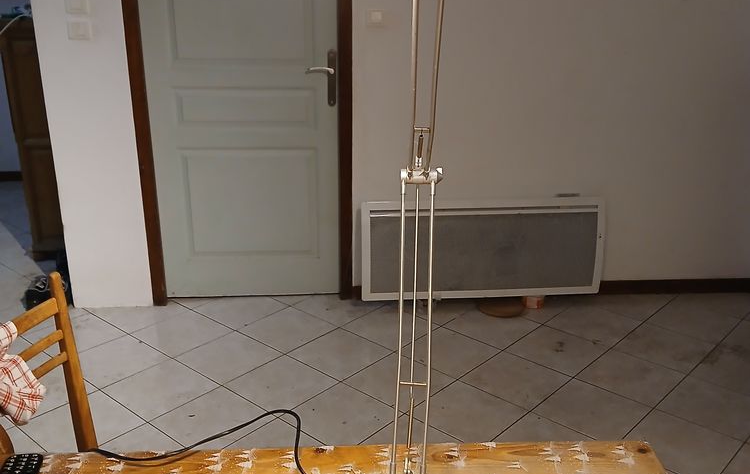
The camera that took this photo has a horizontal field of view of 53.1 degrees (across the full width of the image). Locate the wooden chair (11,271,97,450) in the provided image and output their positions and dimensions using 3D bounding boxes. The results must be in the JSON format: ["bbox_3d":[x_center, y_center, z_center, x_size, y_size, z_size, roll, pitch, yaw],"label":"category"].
[{"bbox_3d":[-0.491,0.578,1.379,0.460,0.900,0.420,7,21,17],"label":"wooden chair"}]

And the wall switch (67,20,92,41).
[{"bbox_3d":[-1.182,-0.825,3.004,0.081,0.081,0.013,-1,20,-5],"label":"wall switch"}]

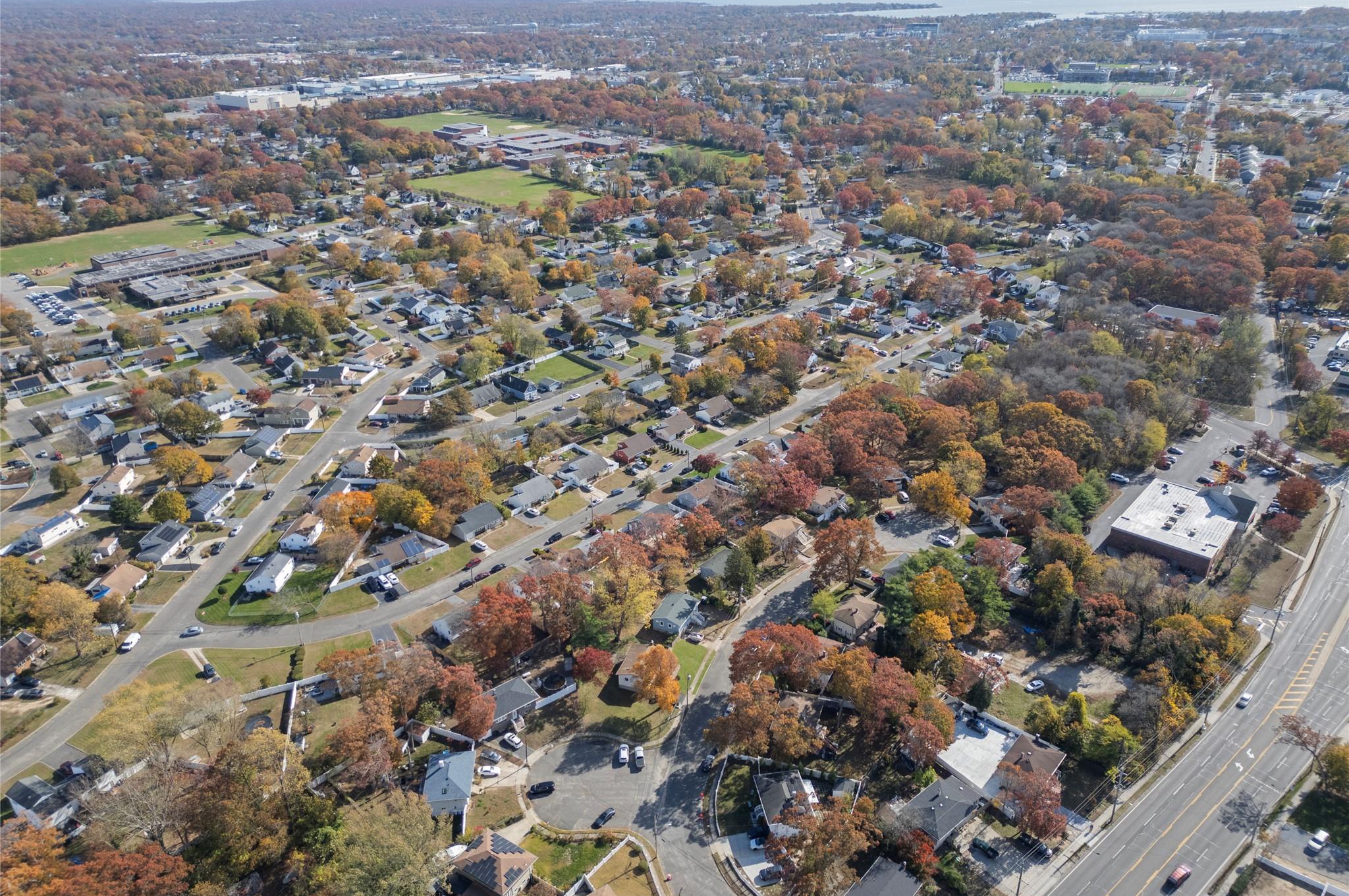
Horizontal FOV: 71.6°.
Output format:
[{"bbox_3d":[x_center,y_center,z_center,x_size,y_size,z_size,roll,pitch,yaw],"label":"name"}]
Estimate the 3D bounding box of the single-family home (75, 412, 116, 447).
[{"bbox_3d":[-213.990,-8.080,345.810,10.190,6.200,11.290,-23,34,-37],"label":"single-family home"}]

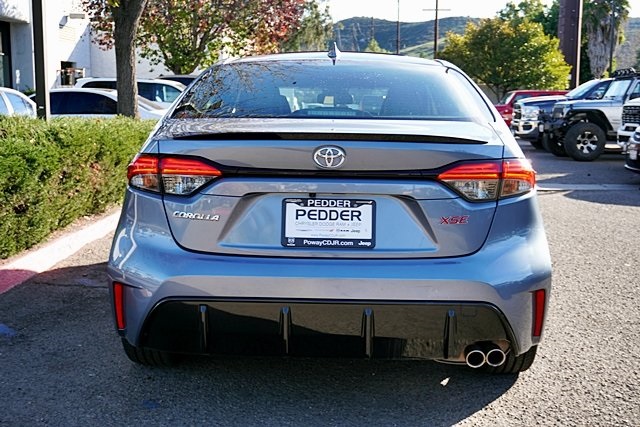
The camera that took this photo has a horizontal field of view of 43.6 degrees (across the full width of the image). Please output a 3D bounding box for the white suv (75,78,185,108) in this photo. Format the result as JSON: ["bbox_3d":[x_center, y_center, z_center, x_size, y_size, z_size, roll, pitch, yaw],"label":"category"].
[{"bbox_3d":[-3.061,-2.049,17.314,4.700,1.750,1.900,4,8,25],"label":"white suv"}]

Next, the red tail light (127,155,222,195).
[{"bbox_3d":[-0.522,-0.135,2.850,0.385,0.142,0.190,3,7,17],"label":"red tail light"}]

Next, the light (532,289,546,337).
[{"bbox_3d":[0.806,0.366,2.940,0.045,0.178,0.050,-2,7,-18],"label":"light"}]

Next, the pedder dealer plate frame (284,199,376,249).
[{"bbox_3d":[0.029,0.033,2.655,0.312,0.164,0.022,1,7,2],"label":"pedder dealer plate frame"}]

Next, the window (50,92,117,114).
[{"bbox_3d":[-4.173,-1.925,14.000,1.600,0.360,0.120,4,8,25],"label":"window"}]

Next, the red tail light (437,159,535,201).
[{"bbox_3d":[0.588,-0.118,2.810,0.385,0.142,0.190,-1,7,-13],"label":"red tail light"}]

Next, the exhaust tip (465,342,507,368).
[{"bbox_3d":[0.568,0.492,2.790,0.138,0.070,0.120,1,7,2],"label":"exhaust tip"}]

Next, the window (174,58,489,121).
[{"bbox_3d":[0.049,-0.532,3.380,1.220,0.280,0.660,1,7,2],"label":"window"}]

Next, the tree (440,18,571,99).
[{"bbox_3d":[7.791,-5.693,34.101,5.100,4.800,5.000,0,7,0],"label":"tree"}]

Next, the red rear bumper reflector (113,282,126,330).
[{"bbox_3d":[-0.719,0.334,2.875,0.042,0.170,0.027,1,9,23],"label":"red rear bumper reflector"}]

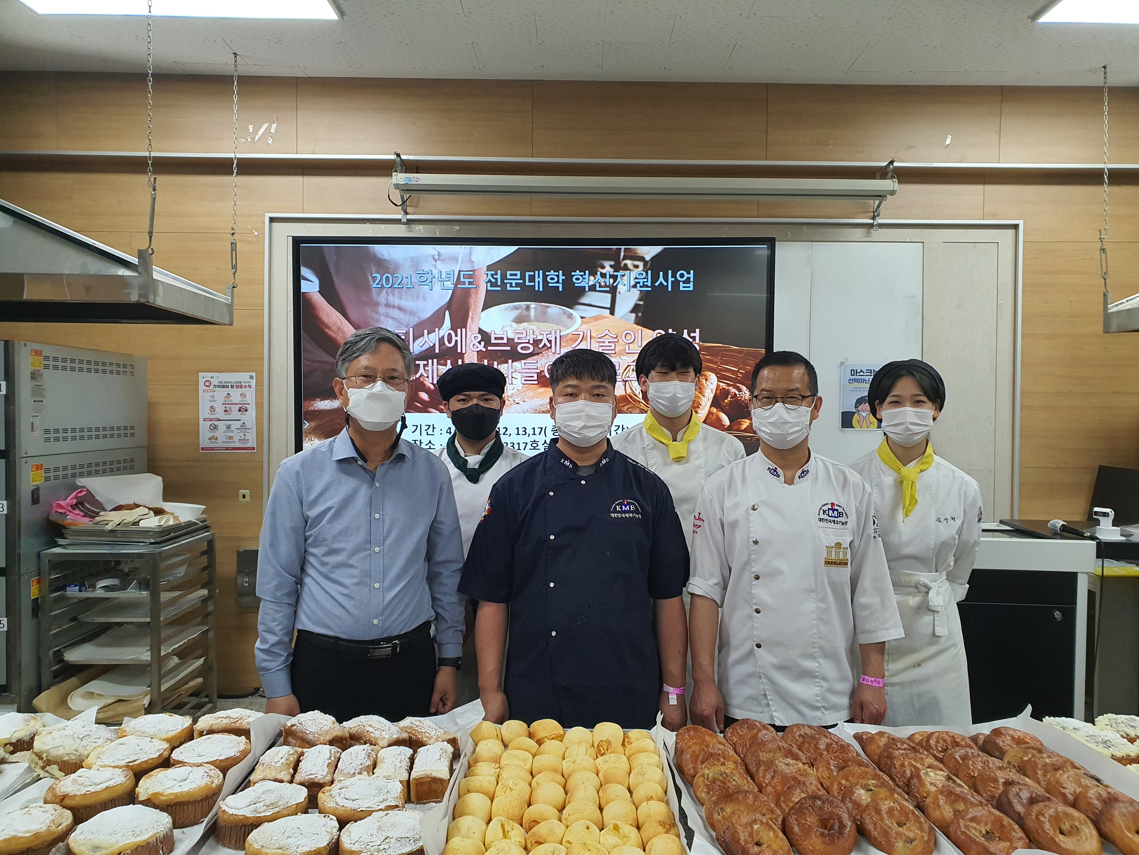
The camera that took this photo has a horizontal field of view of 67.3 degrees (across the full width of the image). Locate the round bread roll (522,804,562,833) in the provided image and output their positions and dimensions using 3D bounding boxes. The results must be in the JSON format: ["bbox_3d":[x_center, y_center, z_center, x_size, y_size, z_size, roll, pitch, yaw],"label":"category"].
[{"bbox_3d":[-0.045,0.658,1.433,0.064,0.048,0.064,0,1,-1],"label":"round bread roll"}]

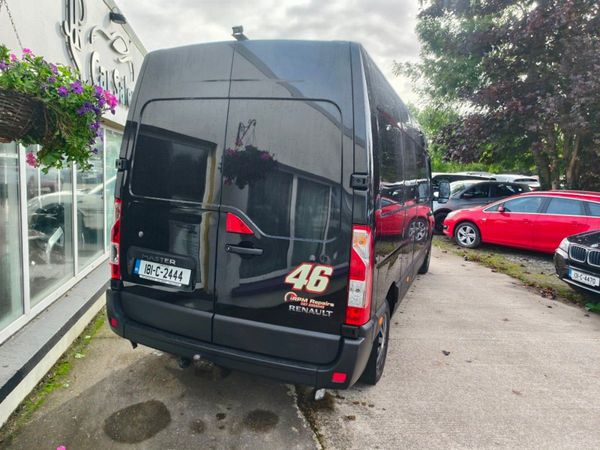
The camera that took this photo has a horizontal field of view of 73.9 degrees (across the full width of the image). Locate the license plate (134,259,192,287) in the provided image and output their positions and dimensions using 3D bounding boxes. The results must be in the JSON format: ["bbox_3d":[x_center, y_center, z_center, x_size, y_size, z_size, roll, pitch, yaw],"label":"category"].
[{"bbox_3d":[-1.028,0.345,2.960,0.520,0.112,0.020,7,0,23],"label":"license plate"}]

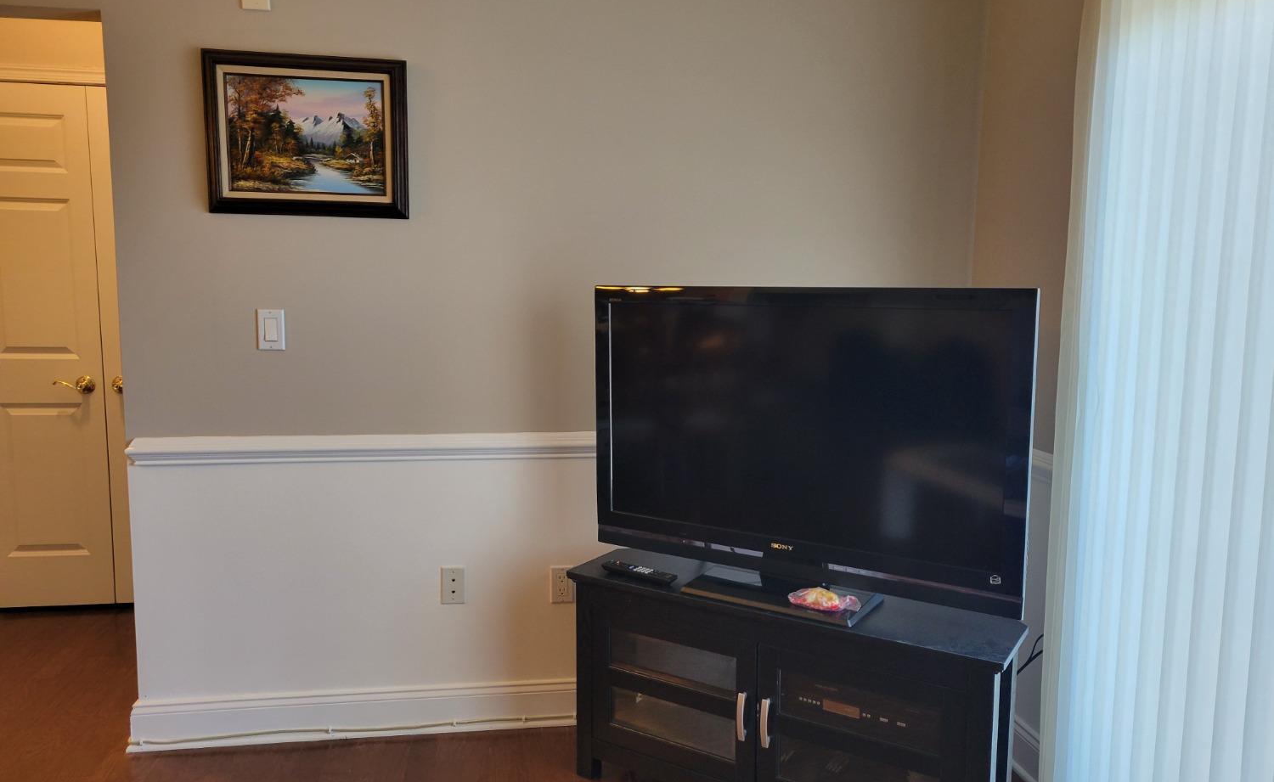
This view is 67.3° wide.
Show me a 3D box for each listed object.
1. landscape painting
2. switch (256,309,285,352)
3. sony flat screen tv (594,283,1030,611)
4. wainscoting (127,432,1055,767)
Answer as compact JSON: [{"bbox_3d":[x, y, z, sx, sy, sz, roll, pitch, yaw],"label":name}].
[{"bbox_3d":[-0.887,-0.686,2.592,0.527,0.424,0.040,0,8,-9],"label":"landscape painting"},{"bbox_3d":[-1.016,-0.169,2.659,0.071,0.115,0.011,0,8,-9],"label":"switch"},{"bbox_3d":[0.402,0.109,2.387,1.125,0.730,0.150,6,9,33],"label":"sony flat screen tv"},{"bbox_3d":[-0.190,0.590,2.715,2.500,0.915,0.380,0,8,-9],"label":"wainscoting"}]

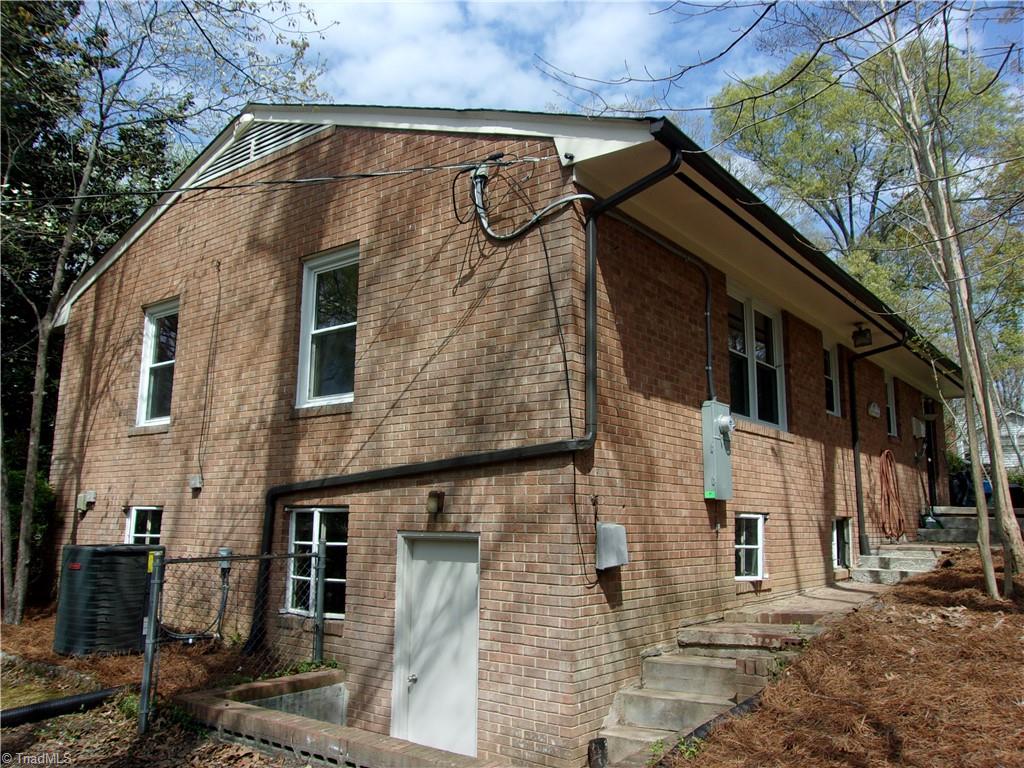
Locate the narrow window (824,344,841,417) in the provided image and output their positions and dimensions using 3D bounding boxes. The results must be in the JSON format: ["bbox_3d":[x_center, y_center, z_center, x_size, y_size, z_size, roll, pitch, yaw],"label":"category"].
[{"bbox_3d":[4.102,-0.059,10.348,0.100,0.920,0.670,-7,-12,38],"label":"narrow window"}]

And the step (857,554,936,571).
[{"bbox_3d":[5.174,2.386,10.619,0.930,0.155,0.400,-7,-13,38],"label":"step"}]

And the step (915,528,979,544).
[{"bbox_3d":[7.203,2.471,12.993,1.050,0.200,0.350,-7,-12,38],"label":"step"}]

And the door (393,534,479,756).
[{"bbox_3d":[-0.561,2.199,6.143,0.900,2.050,0.120,-7,-13,38],"label":"door"}]

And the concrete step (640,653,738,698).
[{"bbox_3d":[1.399,2.161,5.956,0.720,0.205,0.360,-7,-13,38],"label":"concrete step"}]

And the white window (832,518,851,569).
[{"bbox_3d":[4.208,2.058,10.319,0.120,0.625,0.890,-7,-13,38],"label":"white window"}]

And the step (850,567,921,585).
[{"bbox_3d":[4.925,2.486,10.307,0.900,0.165,0.380,-7,-13,38],"label":"step"}]

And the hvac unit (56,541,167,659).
[{"bbox_3d":[-3.757,1.996,7.474,0.720,0.935,0.700,-7,-12,38],"label":"hvac unit"}]

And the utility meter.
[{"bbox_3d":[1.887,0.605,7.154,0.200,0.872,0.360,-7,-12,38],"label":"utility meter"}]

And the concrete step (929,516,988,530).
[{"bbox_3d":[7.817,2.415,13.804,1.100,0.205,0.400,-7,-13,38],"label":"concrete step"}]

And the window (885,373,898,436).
[{"bbox_3d":[6.167,0.371,13.125,0.110,0.970,0.730,-7,-13,38],"label":"window"}]

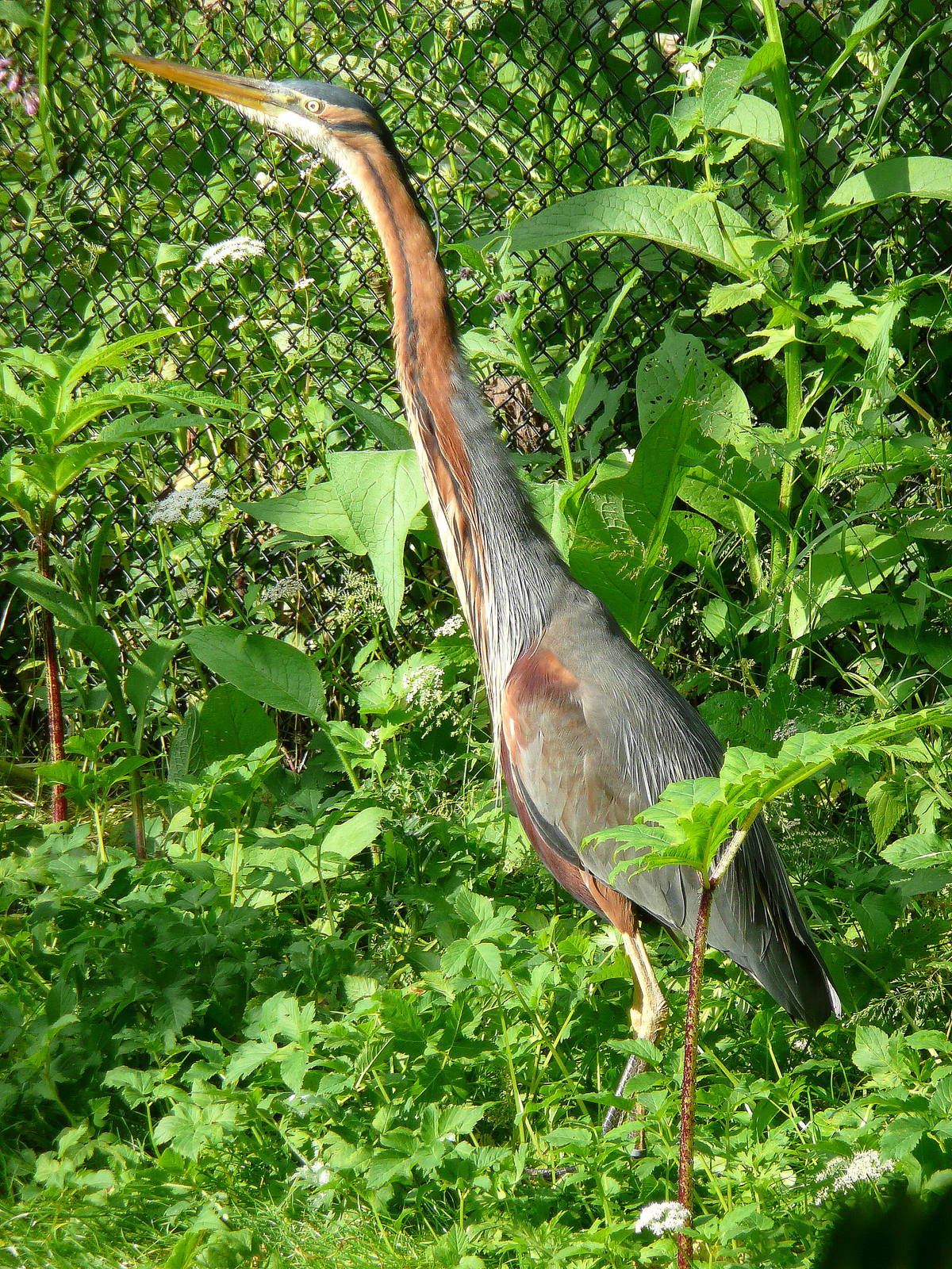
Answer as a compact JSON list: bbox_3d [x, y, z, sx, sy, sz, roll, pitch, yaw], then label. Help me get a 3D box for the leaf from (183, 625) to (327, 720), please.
[{"bbox_3d":[-0.199,0.031,9.450,0.153,0.060,0.032,30,-20,6],"label":"leaf"}]

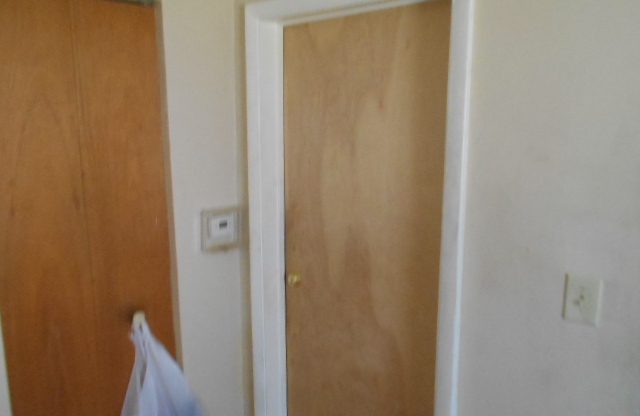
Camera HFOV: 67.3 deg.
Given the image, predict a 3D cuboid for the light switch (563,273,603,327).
[{"bbox_3d":[0.620,0.220,1.136,0.072,0.115,0.018,7,12,36],"label":"light switch"}]

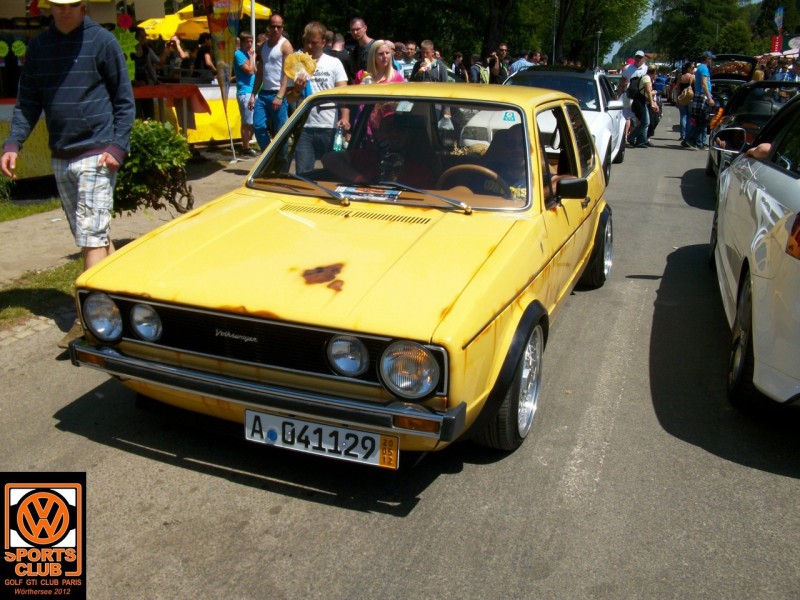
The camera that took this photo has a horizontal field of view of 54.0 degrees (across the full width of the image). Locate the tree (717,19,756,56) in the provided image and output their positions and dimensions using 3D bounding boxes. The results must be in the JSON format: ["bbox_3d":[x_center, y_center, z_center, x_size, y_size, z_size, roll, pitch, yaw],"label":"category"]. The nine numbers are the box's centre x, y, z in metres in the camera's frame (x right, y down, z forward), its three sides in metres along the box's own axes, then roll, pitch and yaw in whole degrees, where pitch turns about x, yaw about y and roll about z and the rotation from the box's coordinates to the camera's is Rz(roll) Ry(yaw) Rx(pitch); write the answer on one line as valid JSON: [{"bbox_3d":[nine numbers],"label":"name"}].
[{"bbox_3d":[27.835,-20.318,65.007,3.600,5.600,3.600,1,17,0],"label":"tree"}]

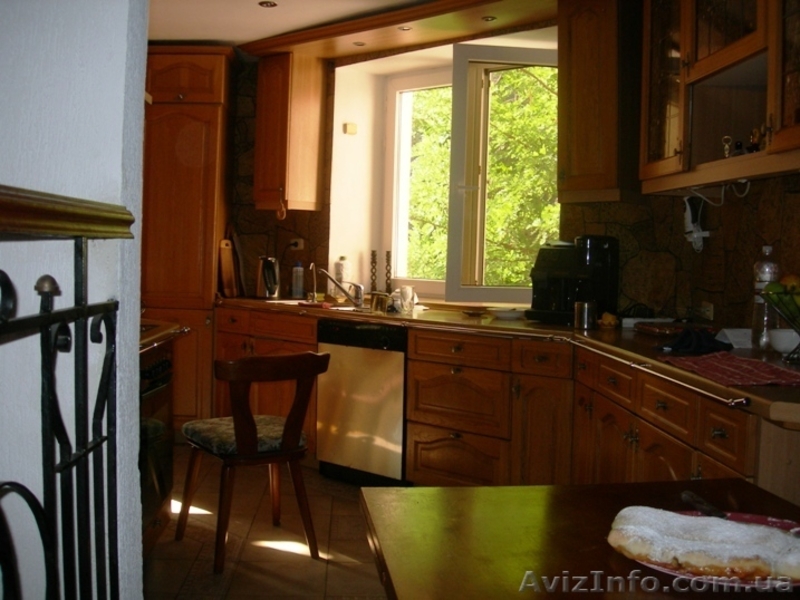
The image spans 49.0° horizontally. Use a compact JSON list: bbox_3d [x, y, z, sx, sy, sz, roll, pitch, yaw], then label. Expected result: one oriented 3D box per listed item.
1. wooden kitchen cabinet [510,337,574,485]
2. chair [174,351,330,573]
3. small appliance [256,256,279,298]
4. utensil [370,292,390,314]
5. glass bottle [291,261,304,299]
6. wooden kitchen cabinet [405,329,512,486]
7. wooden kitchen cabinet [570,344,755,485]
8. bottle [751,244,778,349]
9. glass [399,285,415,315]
[{"bbox_3d":[0.777,0.562,3.954,0.298,0.813,0.570,4,4,41],"label":"wooden kitchen cabinet"},{"bbox_3d":[-0.591,0.599,3.524,0.450,0.815,0.510,0,4,-30],"label":"chair"},{"bbox_3d":[-0.813,-0.140,5.450,0.140,0.255,0.180,0,4,-30],"label":"small appliance"},{"bbox_3d":[-0.096,0.018,4.430,0.100,0.105,0.090,4,4,41],"label":"utensil"},{"bbox_3d":[-0.633,-0.127,5.420,0.085,0.235,0.075,4,4,41],"label":"glass bottle"},{"bbox_3d":[0.438,0.537,4.250,0.602,0.813,0.570,4,4,41],"label":"wooden kitchen cabinet"},{"bbox_3d":[1.038,0.628,2.857,0.570,0.813,1.614,1,3,-4],"label":"wooden kitchen cabinet"},{"bbox_3d":[1.234,-0.002,2.970,0.092,0.350,0.092,1,3,0],"label":"bottle"},{"bbox_3d":[0.036,-0.006,4.338,0.073,0.142,0.073,2,3,0],"label":"glass"}]

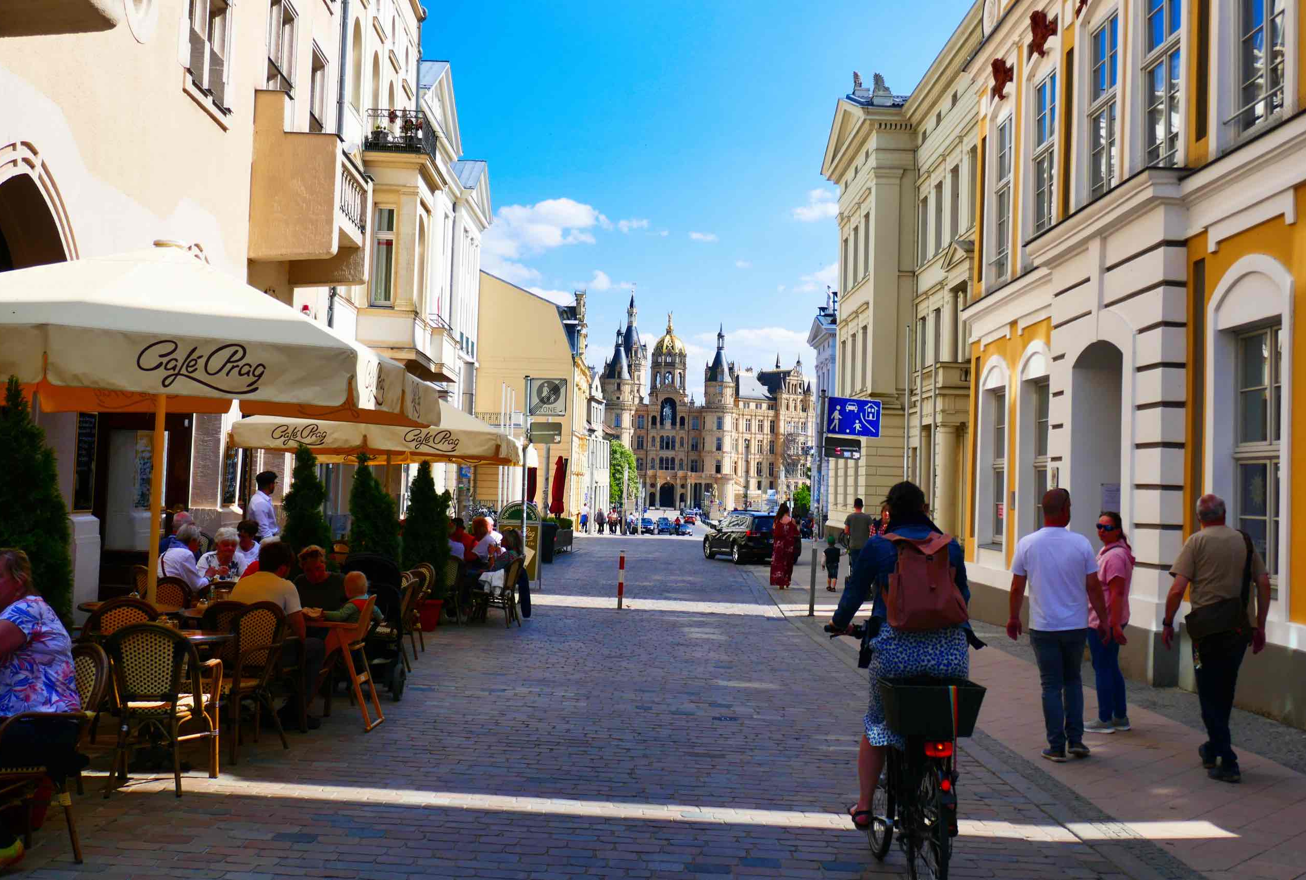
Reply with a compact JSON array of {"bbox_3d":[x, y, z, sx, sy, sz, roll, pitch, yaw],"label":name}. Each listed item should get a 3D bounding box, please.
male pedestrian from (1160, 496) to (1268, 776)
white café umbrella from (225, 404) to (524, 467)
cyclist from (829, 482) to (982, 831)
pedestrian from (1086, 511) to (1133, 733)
[{"bbox_3d":[3.482,1.224,8.409,0.650,1.770,0.480,2,-3,6],"label":"male pedestrian"},{"bbox_3d":[-3.716,0.740,19.081,3.400,3.250,3.400,2,-3,-1],"label":"white café umbrella"},{"bbox_3d":[1.011,0.912,5.587,0.560,1.460,0.800,2,-3,-2],"label":"cyclist"},{"bbox_3d":[3.407,1.354,10.155,0.380,1.660,0.460,2,-3,-7],"label":"pedestrian"}]

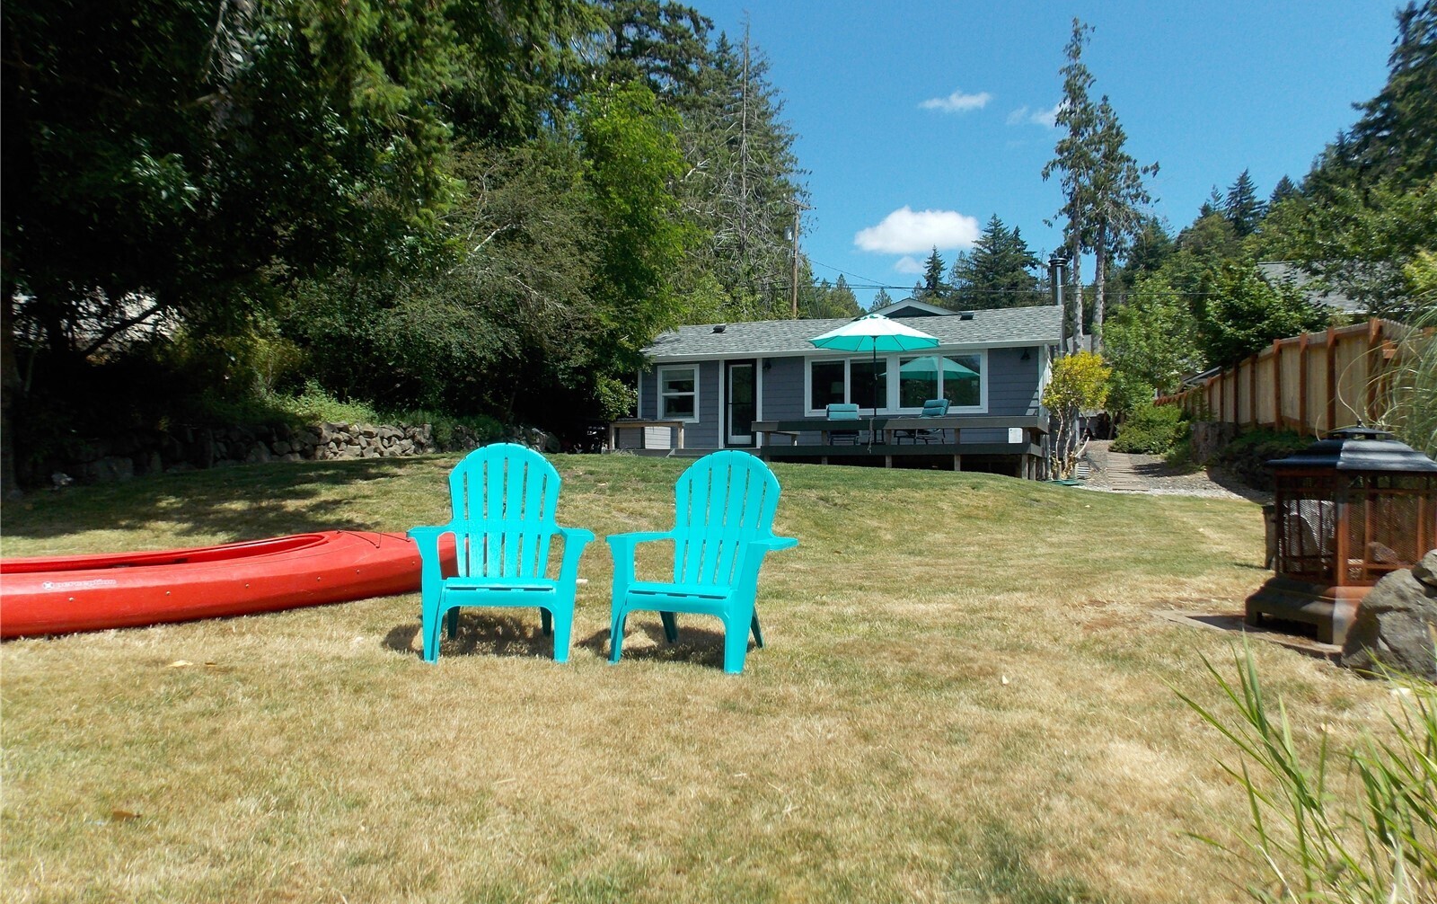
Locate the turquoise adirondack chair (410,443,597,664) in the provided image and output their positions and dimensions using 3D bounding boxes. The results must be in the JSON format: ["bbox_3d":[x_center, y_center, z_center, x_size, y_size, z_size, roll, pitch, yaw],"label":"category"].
[{"bbox_3d":[-0.948,0.404,4.200,0.780,0.890,0.790,1,-1,-10],"label":"turquoise adirondack chair"}]

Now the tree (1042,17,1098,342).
[{"bbox_3d":[17.010,-10.707,46.000,2.900,20.394,2.900,0,-1,0],"label":"tree"}]

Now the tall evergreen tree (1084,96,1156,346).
[{"bbox_3d":[19.336,-8.838,46.000,3.600,16.668,3.600,0,-1,0],"label":"tall evergreen tree"}]

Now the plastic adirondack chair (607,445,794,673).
[{"bbox_3d":[-0.070,0.429,4.190,0.780,0.890,0.790,1,-1,18],"label":"plastic adirondack chair"}]

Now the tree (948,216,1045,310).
[{"bbox_3d":[20.995,-9.642,72.000,7.400,16.356,7.400,0,-1,0],"label":"tree"}]

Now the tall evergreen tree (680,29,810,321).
[{"bbox_3d":[1.293,-11.947,50.000,6.600,20.961,6.600,0,-1,0],"label":"tall evergreen tree"}]

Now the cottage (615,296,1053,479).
[{"bbox_3d":[3.180,-1.666,23.100,9.900,4.600,9.800,0,-1,20],"label":"cottage"}]

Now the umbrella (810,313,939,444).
[{"bbox_3d":[3.083,-1.446,18.800,2.600,2.570,2.600,0,-1,20],"label":"umbrella"}]

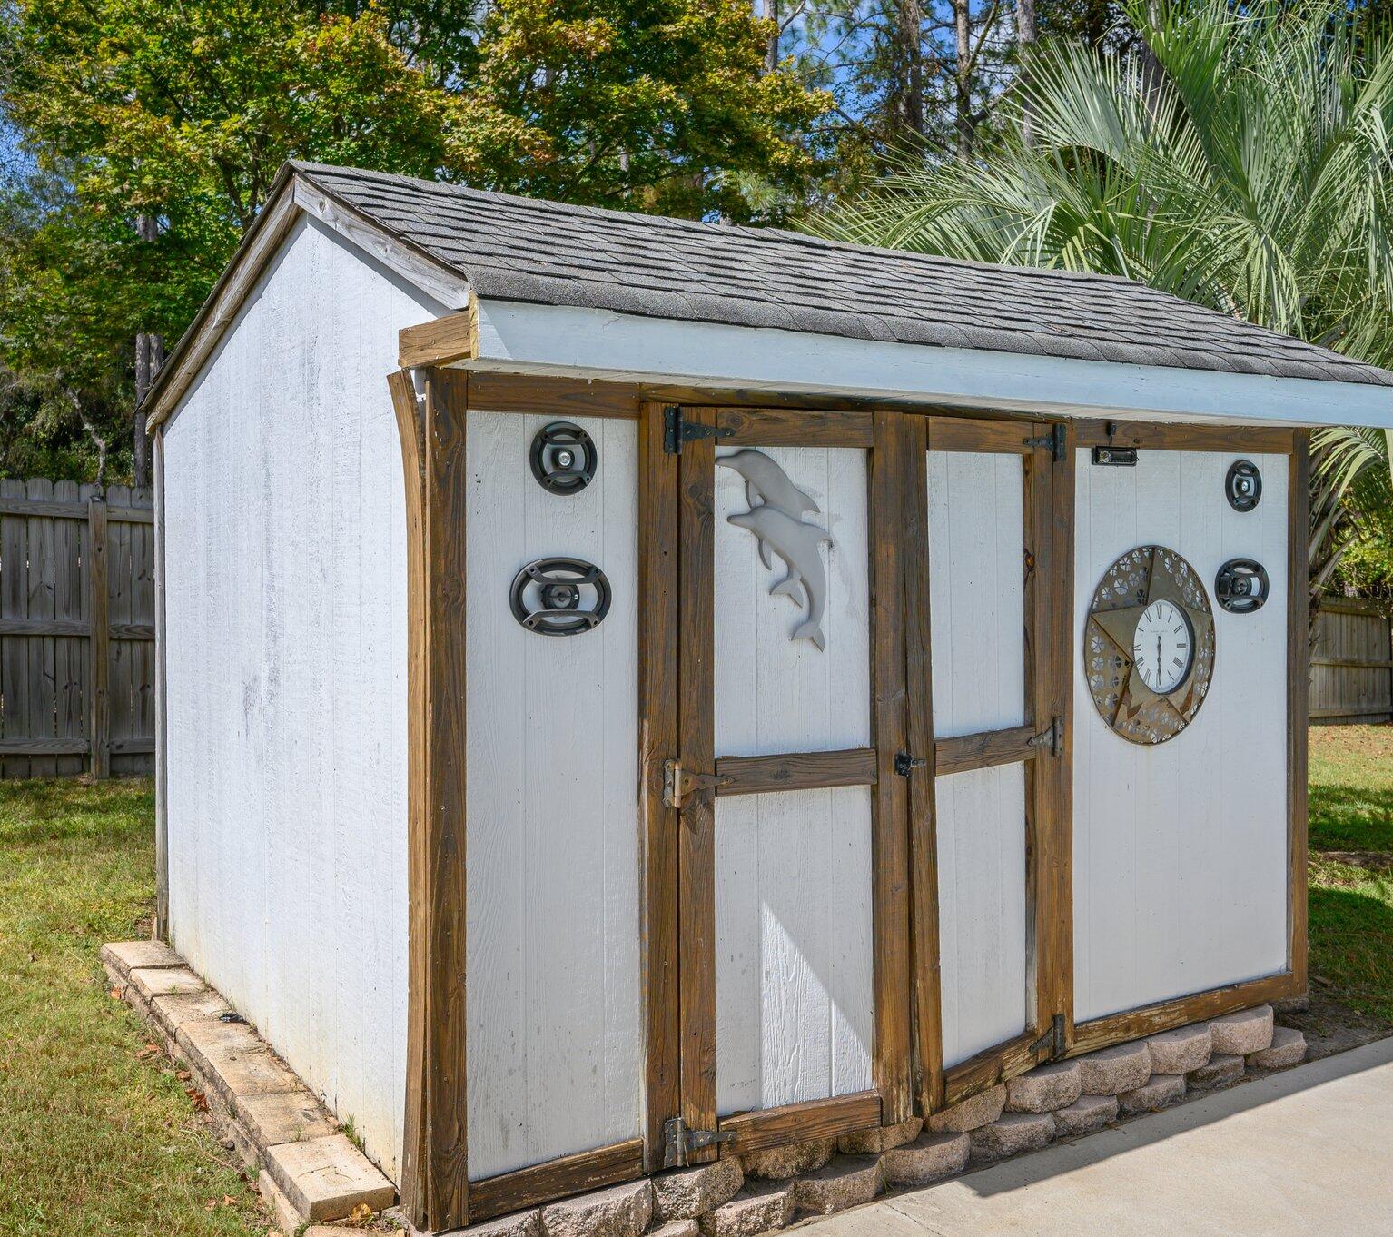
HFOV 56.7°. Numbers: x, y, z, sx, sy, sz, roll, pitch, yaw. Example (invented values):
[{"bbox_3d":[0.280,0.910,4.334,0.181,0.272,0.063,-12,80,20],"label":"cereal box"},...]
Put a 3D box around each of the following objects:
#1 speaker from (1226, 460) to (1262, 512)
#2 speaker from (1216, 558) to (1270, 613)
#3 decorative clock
[{"bbox_3d":[1.720,-0.415,4.052,0.165,0.170,0.040,-1,2,-29],"label":"speaker"},{"bbox_3d":[1.720,-0.103,4.063,0.238,0.174,0.042,-1,2,-29],"label":"speaker"},{"bbox_3d":[1.360,0.078,3.866,0.574,0.590,0.042,-1,2,-29],"label":"decorative clock"}]

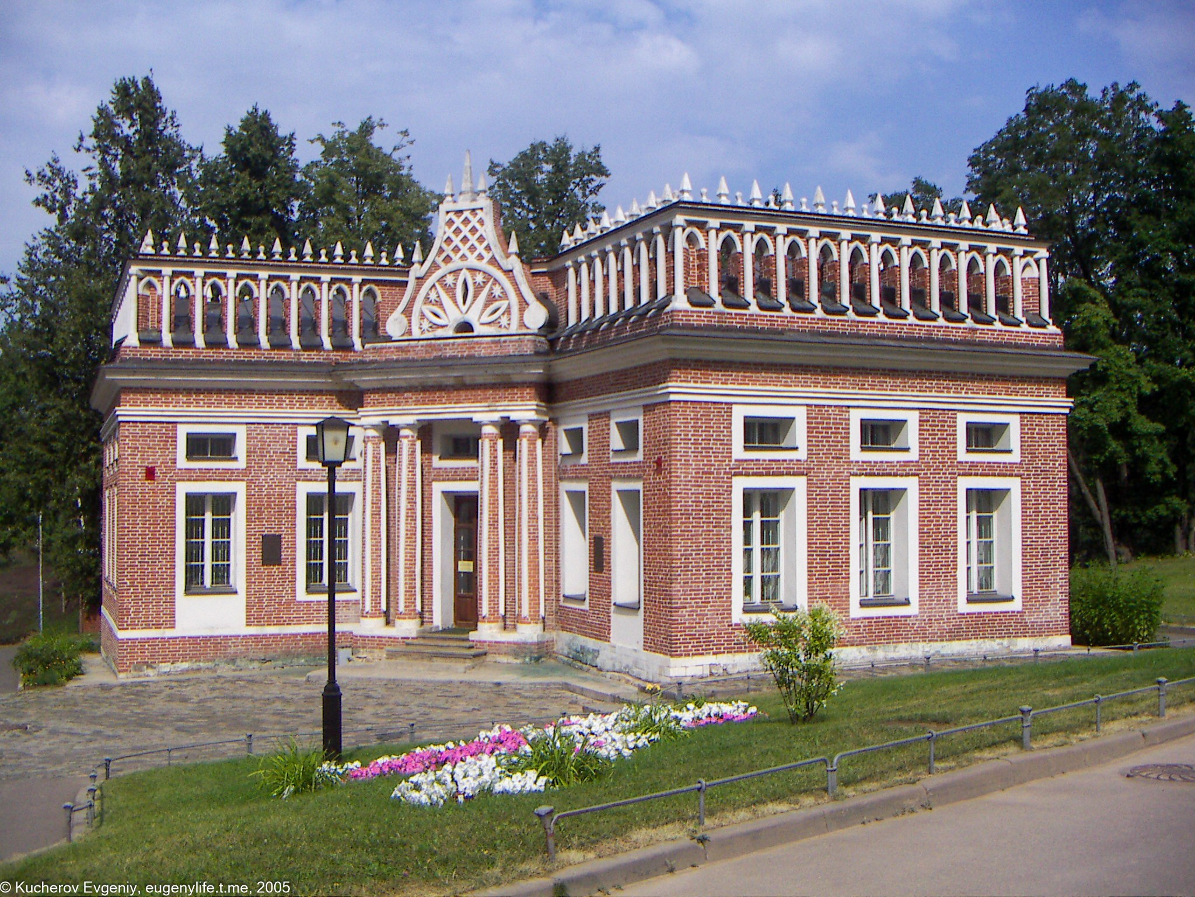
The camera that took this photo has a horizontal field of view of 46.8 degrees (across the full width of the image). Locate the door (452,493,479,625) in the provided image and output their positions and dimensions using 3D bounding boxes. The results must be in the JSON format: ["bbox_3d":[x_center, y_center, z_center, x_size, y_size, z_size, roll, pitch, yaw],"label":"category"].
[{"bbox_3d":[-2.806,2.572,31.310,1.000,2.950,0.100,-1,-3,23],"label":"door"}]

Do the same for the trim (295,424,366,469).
[{"bbox_3d":[-6.177,-0.020,31.888,1.502,0.993,0.120,1,-2,-23],"label":"trim"}]

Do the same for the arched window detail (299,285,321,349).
[{"bbox_3d":[-6.535,-2.987,31.380,0.520,1.417,0.280,0,-2,-16],"label":"arched window detail"}]

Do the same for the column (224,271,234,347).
[{"bbox_3d":[-7.968,-3.011,29.987,0.220,1.588,0.220,0,-2,-14],"label":"column"}]

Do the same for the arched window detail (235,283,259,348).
[{"bbox_3d":[-7.867,-2.991,30.985,0.520,1.398,0.280,0,-2,-16],"label":"arched window detail"}]

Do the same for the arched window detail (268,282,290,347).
[{"bbox_3d":[-7.160,-3.000,31.078,0.496,1.508,0.305,1,-2,-23],"label":"arched window detail"}]

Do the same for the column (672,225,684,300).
[{"bbox_3d":[1.456,-3.323,24.698,0.154,1.293,0.154,1,-2,-23],"label":"column"}]

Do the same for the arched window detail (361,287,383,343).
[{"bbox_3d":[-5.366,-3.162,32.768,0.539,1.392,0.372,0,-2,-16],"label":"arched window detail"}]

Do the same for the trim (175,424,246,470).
[{"bbox_3d":[-8.236,-0.040,29.477,1.440,0.977,0.150,0,-2,-14],"label":"trim"}]

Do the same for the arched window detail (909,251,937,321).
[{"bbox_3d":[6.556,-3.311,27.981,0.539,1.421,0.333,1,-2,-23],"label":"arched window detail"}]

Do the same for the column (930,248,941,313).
[{"bbox_3d":[6.539,-3.234,26.702,0.196,1.370,0.202,0,-2,0],"label":"column"}]

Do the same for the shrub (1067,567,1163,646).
[{"bbox_3d":[10.588,3.247,28.500,1.950,1.600,1.600,1,-2,-24],"label":"shrub"}]

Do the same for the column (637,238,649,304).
[{"bbox_3d":[0.874,-3.387,26.387,0.170,1.237,0.170,1,-2,-23],"label":"column"}]

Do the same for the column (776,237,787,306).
[{"bbox_3d":[3.402,-3.286,25.542,0.154,1.311,0.154,1,-2,-23],"label":"column"}]

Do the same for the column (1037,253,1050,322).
[{"bbox_3d":[8.979,-3.216,27.715,0.196,1.440,0.202,1,-2,-23],"label":"column"}]

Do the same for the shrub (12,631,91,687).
[{"bbox_3d":[-11.222,4.315,28.300,1.500,1.050,1.300,0,-2,-14],"label":"shrub"}]

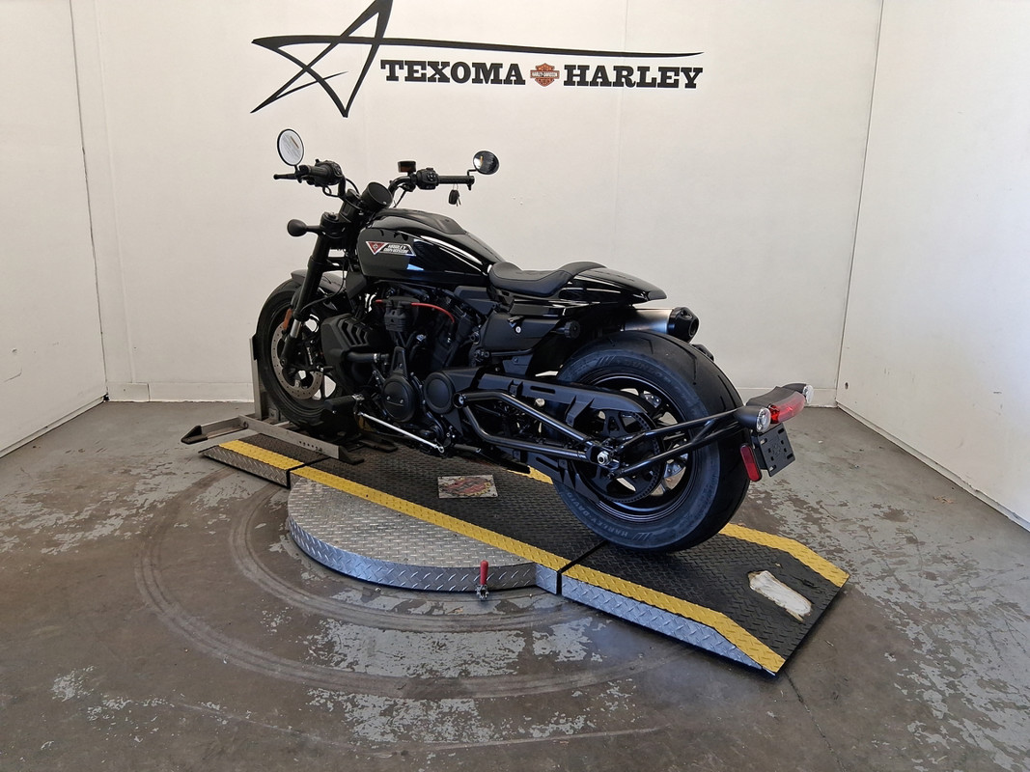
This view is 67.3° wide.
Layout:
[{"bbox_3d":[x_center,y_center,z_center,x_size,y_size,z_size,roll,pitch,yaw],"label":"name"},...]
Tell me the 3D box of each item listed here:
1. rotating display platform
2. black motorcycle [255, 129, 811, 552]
[{"bbox_3d":[-0.182,0.389,2.772,2.478,0.075,1.220,12,19,36],"label":"rotating display platform"},{"bbox_3d":[-0.182,-0.211,2.608,2.270,1.180,0.920,12,19,37],"label":"black motorcycle"}]

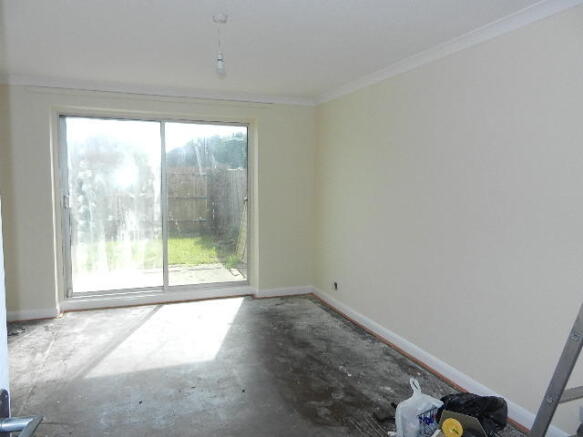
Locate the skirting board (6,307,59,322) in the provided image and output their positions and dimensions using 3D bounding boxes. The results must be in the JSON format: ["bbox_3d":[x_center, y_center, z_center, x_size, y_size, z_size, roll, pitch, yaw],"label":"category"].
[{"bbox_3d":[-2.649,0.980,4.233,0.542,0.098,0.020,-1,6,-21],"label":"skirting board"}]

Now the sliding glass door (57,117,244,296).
[{"bbox_3d":[-1.481,-0.117,4.811,2.035,1.968,0.100,-1,6,-21],"label":"sliding glass door"}]

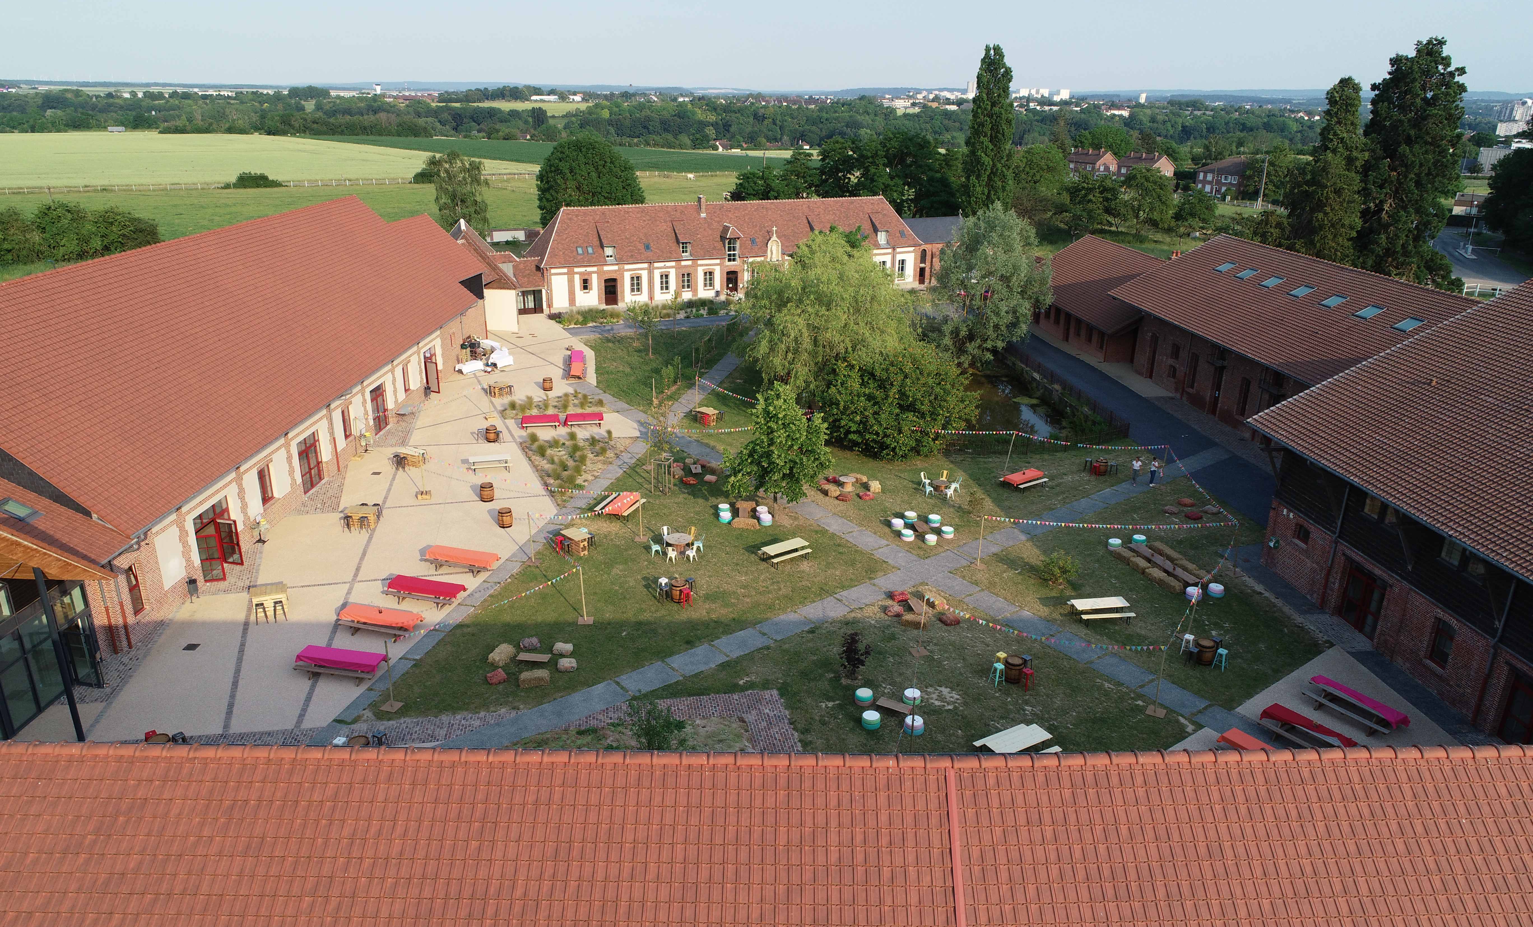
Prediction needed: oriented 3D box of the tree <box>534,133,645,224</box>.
[{"bbox_3d":[-19.618,-28.646,114.218,12.300,15.580,12.300,0,20,0],"label":"tree"}]

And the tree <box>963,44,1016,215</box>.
[{"bbox_3d":[28.874,-40.557,132.107,6.200,24.800,6.200,4,21,11],"label":"tree"}]

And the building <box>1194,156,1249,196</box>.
[{"bbox_3d":[93.604,-56.987,203.659,9.000,8.200,15.000,-3,21,-10],"label":"building"}]

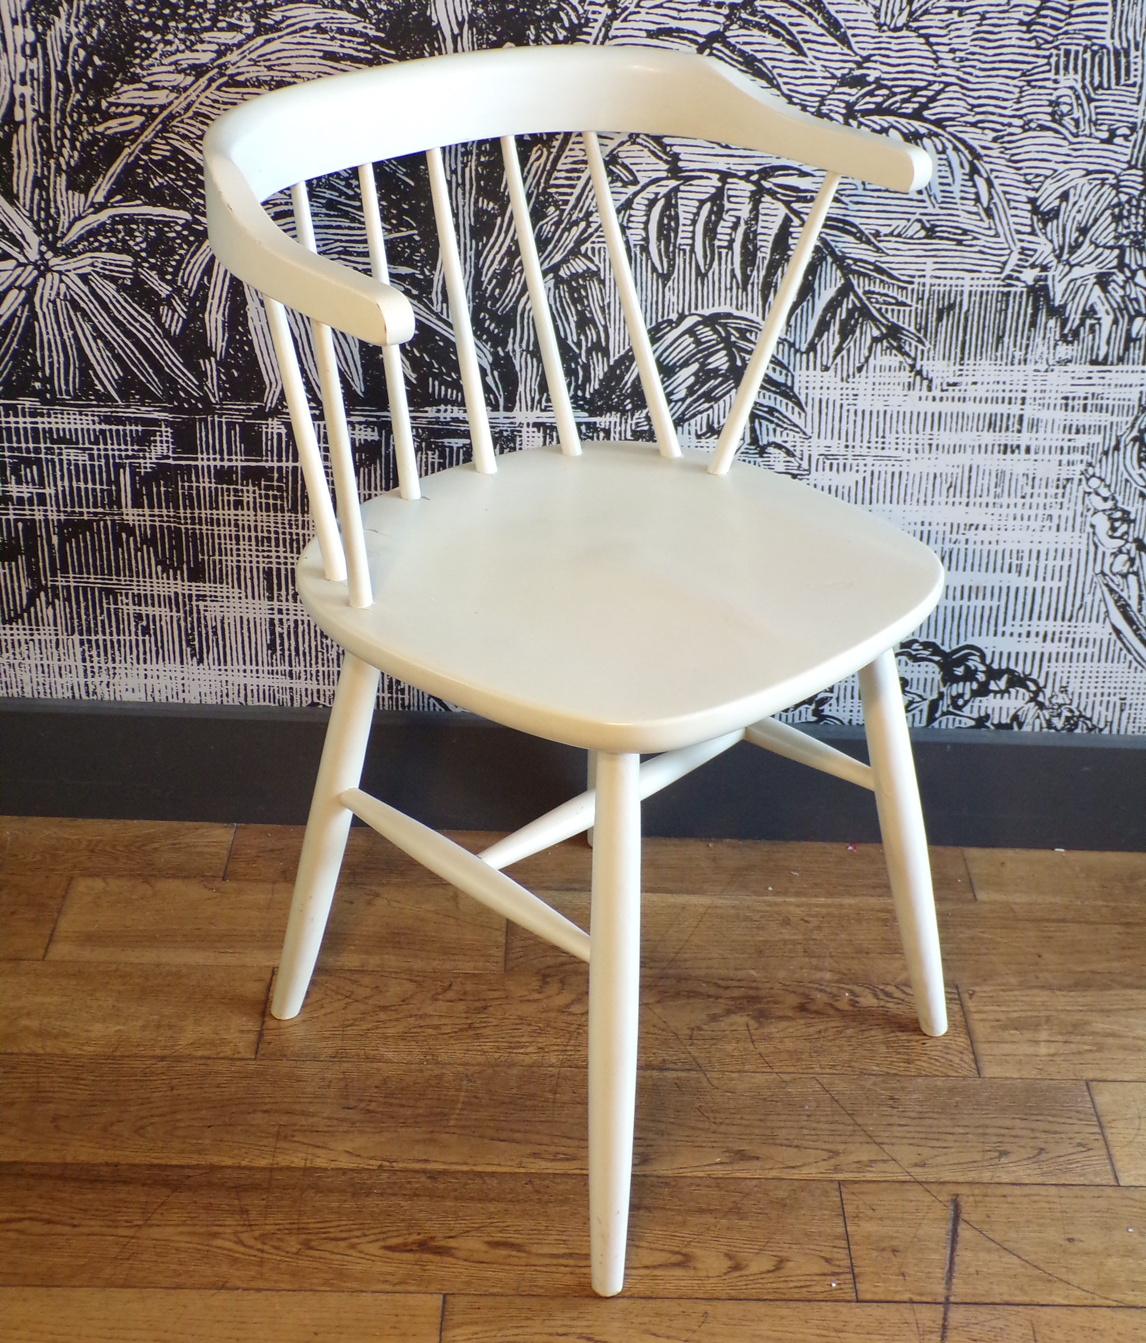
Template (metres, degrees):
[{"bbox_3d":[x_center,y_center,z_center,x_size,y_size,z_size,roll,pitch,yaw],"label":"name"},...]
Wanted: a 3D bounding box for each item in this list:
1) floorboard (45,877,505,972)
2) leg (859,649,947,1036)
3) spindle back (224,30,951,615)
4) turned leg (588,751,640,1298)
[{"bbox_3d":[-0.261,0.235,1.678,0.405,0.018,0.117,2,32,-1],"label":"floorboard"},{"bbox_3d":[0.262,0.144,1.456,0.032,0.429,0.032,-39,44,-26],"label":"leg"},{"bbox_3d":[-0.037,-0.256,1.341,0.510,0.324,0.341,-25,41,-37],"label":"spindle back"},{"bbox_3d":[0.028,0.245,1.276,0.034,0.422,0.034,1,18,0],"label":"turned leg"}]

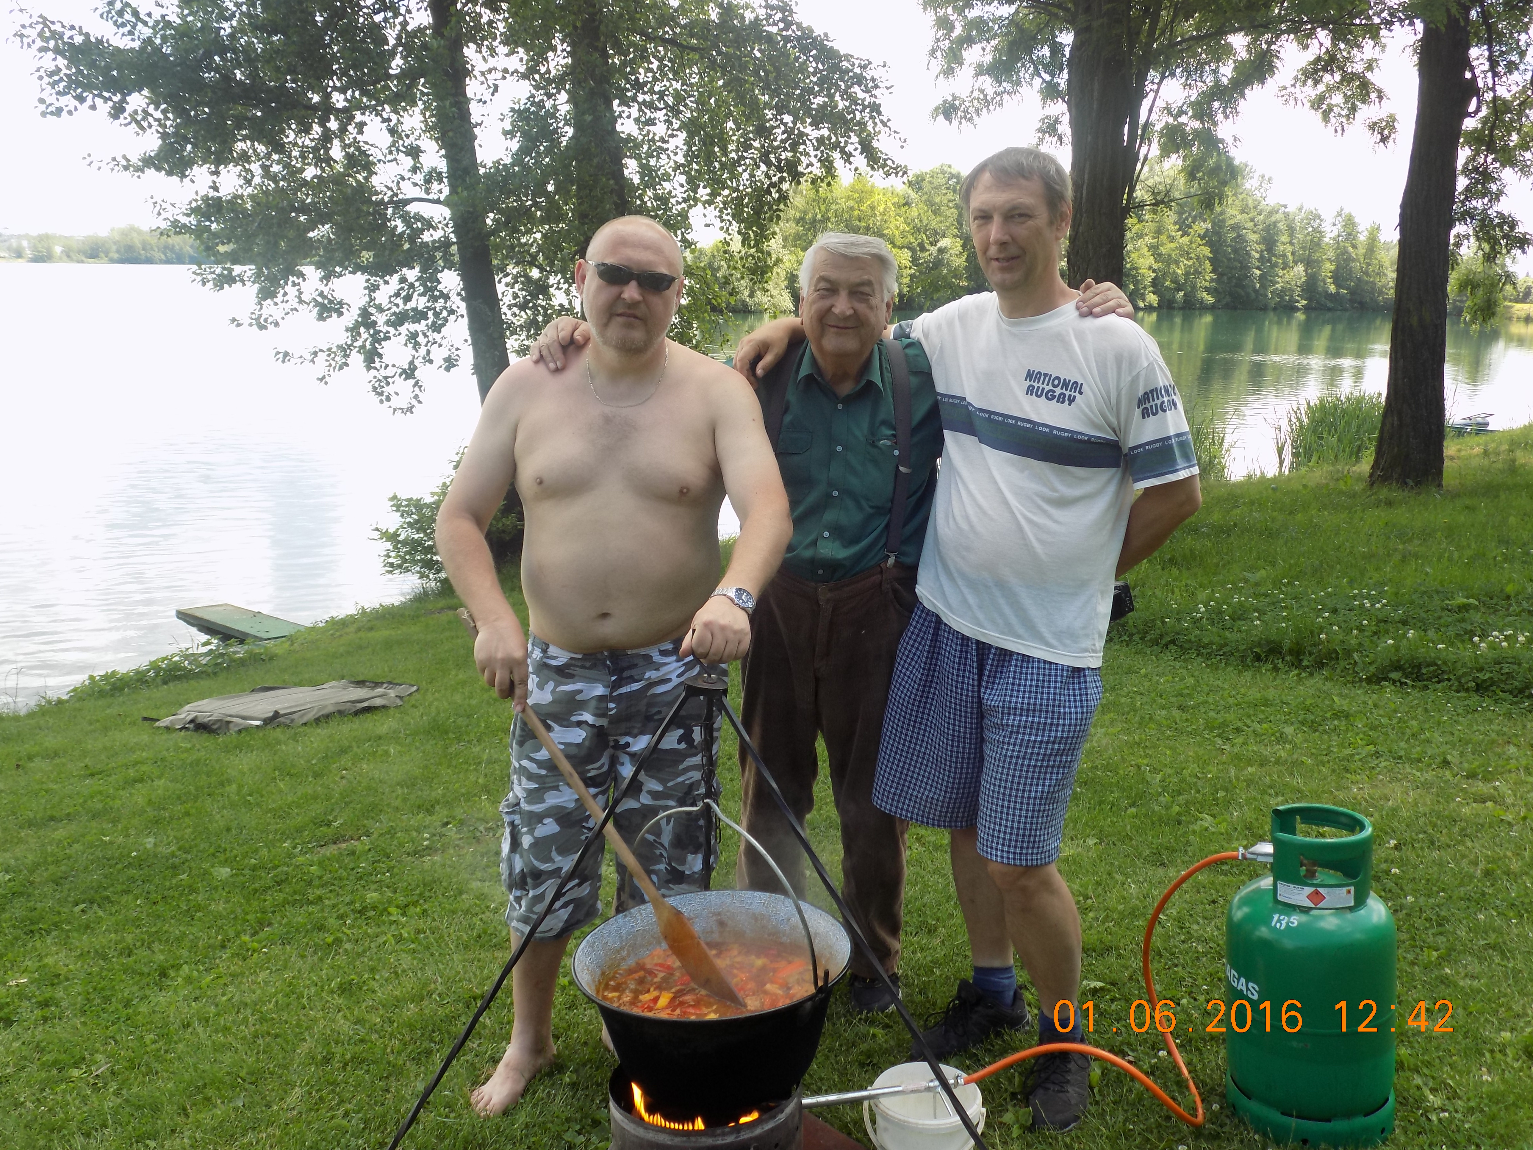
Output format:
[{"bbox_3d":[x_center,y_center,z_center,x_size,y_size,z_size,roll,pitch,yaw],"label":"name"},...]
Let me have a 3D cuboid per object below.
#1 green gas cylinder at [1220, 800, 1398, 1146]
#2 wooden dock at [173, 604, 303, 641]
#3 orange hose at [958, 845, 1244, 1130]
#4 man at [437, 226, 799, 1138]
[{"bbox_3d":[1.053,0.748,2.558,0.300,0.580,0.300,3,13,23],"label":"green gas cylinder"},{"bbox_3d":[-3.308,0.352,8.433,1.125,0.120,0.357,11,17,39],"label":"wooden dock"},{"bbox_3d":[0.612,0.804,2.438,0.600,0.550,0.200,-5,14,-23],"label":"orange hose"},{"bbox_3d":[-0.292,0.231,2.541,0.660,1.760,0.560,0,13,-3],"label":"man"}]

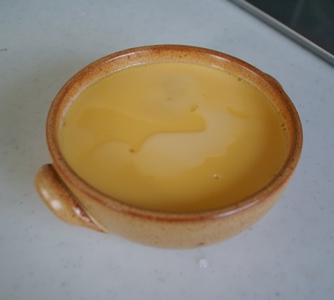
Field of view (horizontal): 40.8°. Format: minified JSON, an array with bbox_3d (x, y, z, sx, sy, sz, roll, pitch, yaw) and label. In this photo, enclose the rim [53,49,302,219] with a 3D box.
[{"bbox_3d":[0.004,-0.015,0.254,0.140,0.012,0.140,0,47,0],"label":"rim"}]

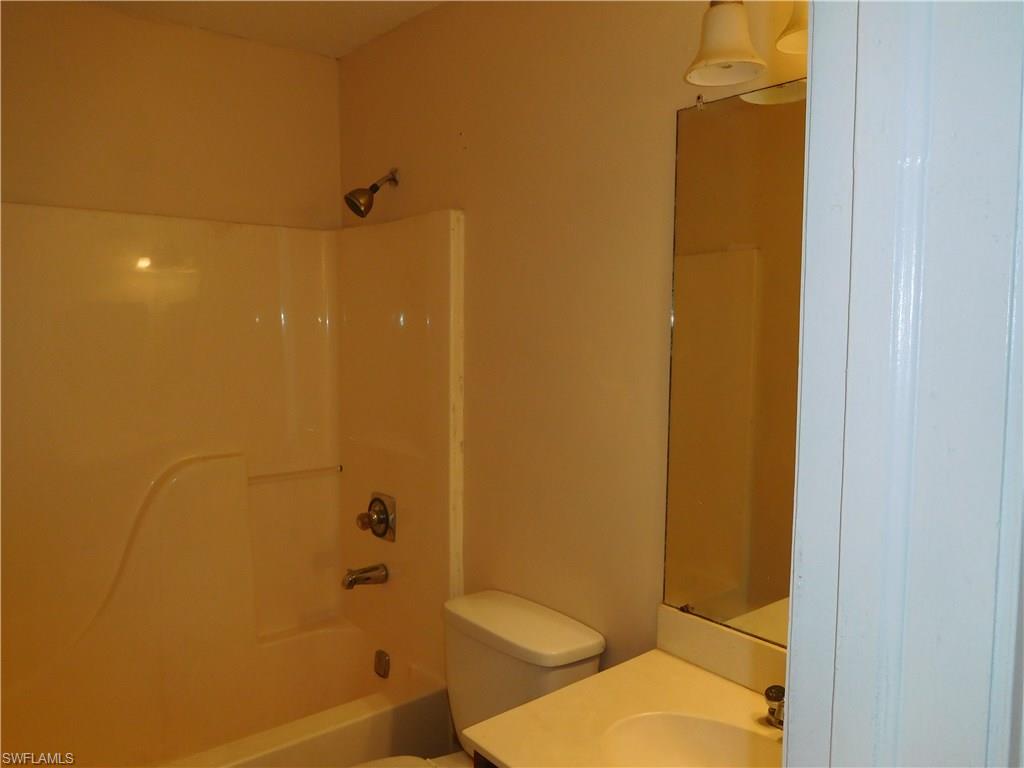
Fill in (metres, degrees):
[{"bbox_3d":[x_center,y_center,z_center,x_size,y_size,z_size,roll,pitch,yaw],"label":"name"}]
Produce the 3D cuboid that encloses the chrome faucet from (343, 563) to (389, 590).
[{"bbox_3d":[-0.480,0.637,2.423,0.150,0.064,0.058,-4,6,-39],"label":"chrome faucet"}]

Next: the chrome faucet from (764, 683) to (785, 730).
[{"bbox_3d":[0.486,0.571,1.262,0.125,0.072,0.155,-4,6,-39],"label":"chrome faucet"}]

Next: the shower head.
[{"bbox_3d":[-0.444,-0.606,2.333,0.180,0.165,0.080,-4,6,-39],"label":"shower head"}]

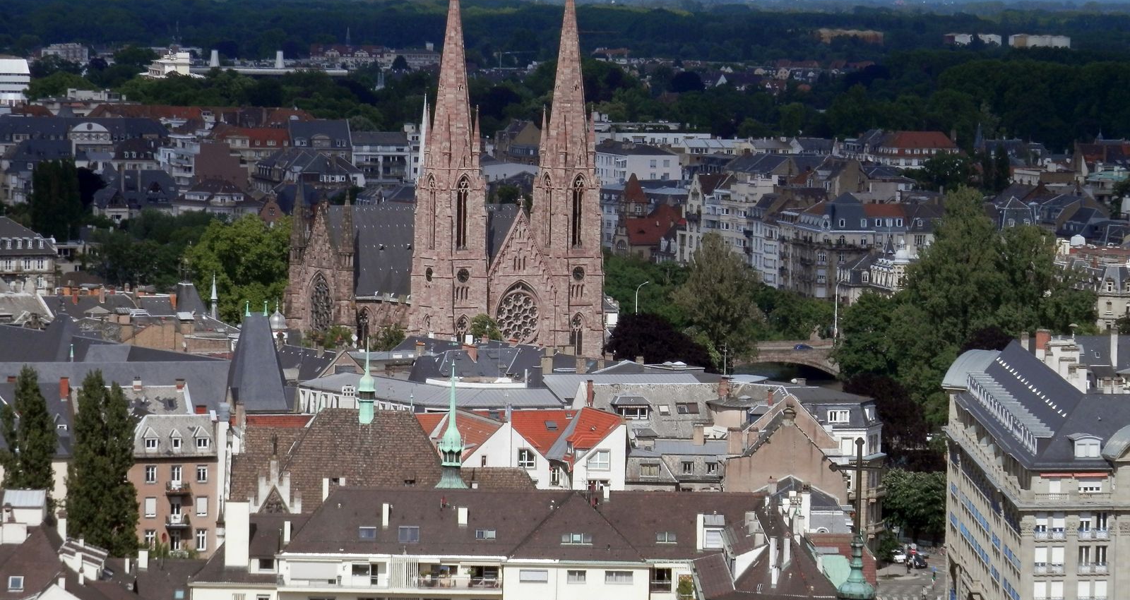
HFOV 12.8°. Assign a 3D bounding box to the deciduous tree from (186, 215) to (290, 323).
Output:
[{"bbox_3d":[-57.860,-1.760,893.290,20.000,26.750,19.000,1,4,0],"label":"deciduous tree"}]

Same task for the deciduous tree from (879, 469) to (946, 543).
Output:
[{"bbox_3d":[43.020,25.410,618.030,8.800,9.610,8.500,1,4,0],"label":"deciduous tree"}]

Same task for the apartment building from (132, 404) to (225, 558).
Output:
[{"bbox_3d":[-41.780,23.320,533.740,10.000,22.280,11.000,0,4,-10],"label":"apartment building"}]

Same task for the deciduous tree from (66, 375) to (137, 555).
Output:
[{"bbox_3d":[-47.690,21.370,516.300,7.600,28.290,7.400,1,4,0],"label":"deciduous tree"}]

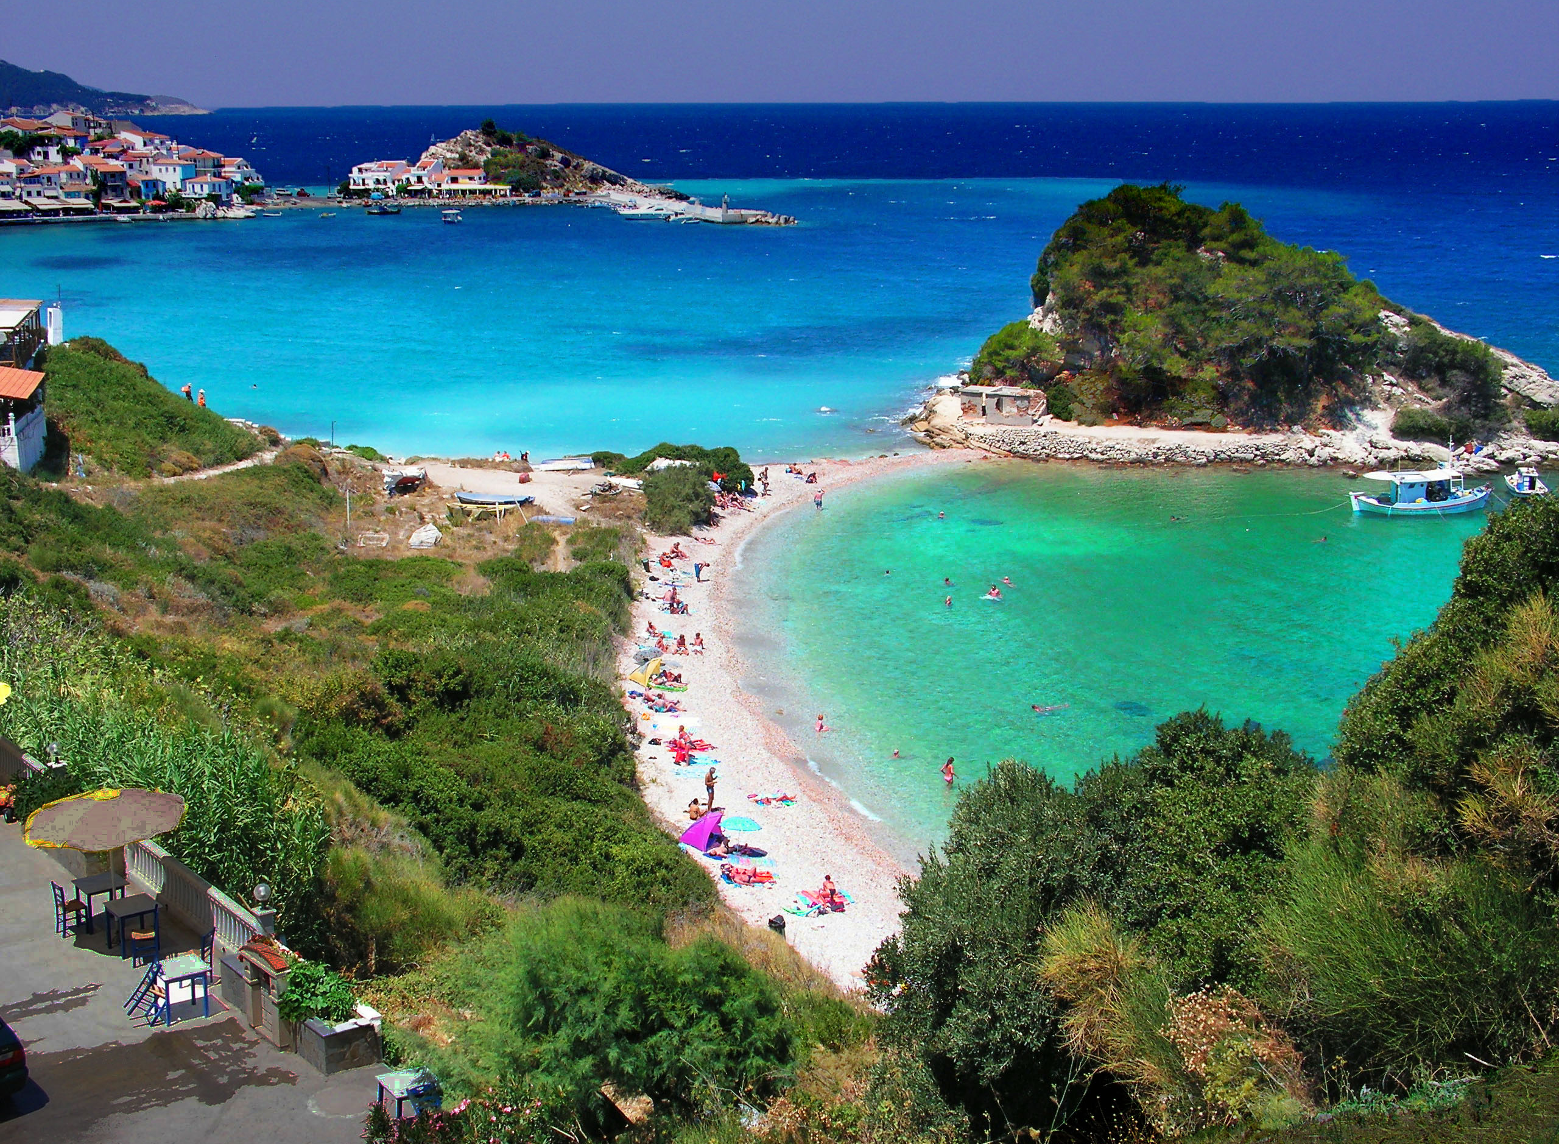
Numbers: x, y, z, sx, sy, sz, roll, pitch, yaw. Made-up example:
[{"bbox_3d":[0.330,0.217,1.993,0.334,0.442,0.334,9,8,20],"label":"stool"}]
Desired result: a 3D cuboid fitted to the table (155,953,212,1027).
[{"bbox_3d":[-8.862,6.222,29.399,0.690,0.750,0.690,-10,17,-37],"label":"table"}]

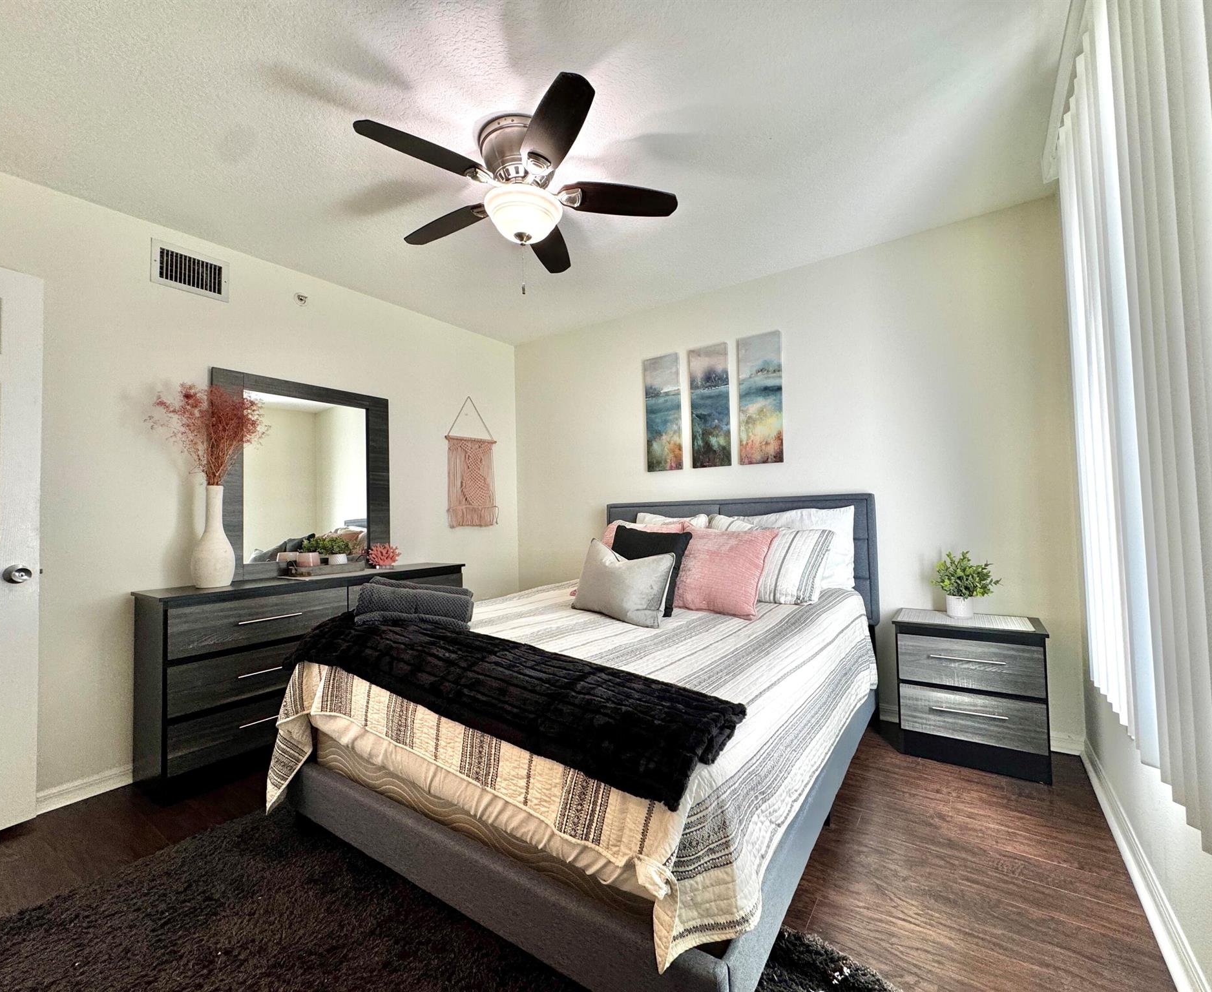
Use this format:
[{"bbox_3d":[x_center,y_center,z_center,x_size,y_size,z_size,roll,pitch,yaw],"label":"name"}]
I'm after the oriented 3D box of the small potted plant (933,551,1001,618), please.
[{"bbox_3d":[1.645,0.407,2.447,0.265,0.295,0.240,-3,-2,35],"label":"small potted plant"}]

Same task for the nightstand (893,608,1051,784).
[{"bbox_3d":[1.619,0.845,2.384,0.545,0.580,0.365,-3,-2,35],"label":"nightstand"}]

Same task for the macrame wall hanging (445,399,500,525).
[{"bbox_3d":[-0.940,-0.242,3.818,0.030,0.935,0.460,-3,-2,35],"label":"macrame wall hanging"}]

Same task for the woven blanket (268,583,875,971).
[{"bbox_3d":[0.094,0.774,2.301,1.670,0.560,2.090,-3,-2,35],"label":"woven blanket"}]

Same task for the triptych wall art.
[{"bbox_3d":[0.632,-0.549,3.291,0.905,0.755,0.030,-3,-2,35],"label":"triptych wall art"}]

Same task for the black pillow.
[{"bbox_3d":[0.176,0.332,2.418,0.410,0.410,0.140,-3,-32,35],"label":"black pillow"}]

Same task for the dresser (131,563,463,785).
[{"bbox_3d":[-1.415,0.814,2.759,0.360,0.795,1.510,-3,-2,35],"label":"dresser"}]

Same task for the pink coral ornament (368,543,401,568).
[{"bbox_3d":[-1.282,0.353,3.109,0.120,0.150,0.190,-3,-2,35],"label":"pink coral ornament"}]

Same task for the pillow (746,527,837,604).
[{"bbox_3d":[0.819,0.320,2.649,0.620,0.430,0.170,-3,-27,35],"label":"pillow"}]

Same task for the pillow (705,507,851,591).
[{"bbox_3d":[0.900,0.281,2.846,0.760,0.460,0.180,-3,-17,35],"label":"pillow"}]

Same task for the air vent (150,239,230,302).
[{"bbox_3d":[-1.911,-1.040,2.476,0.020,0.200,0.297,-3,-2,35],"label":"air vent"}]

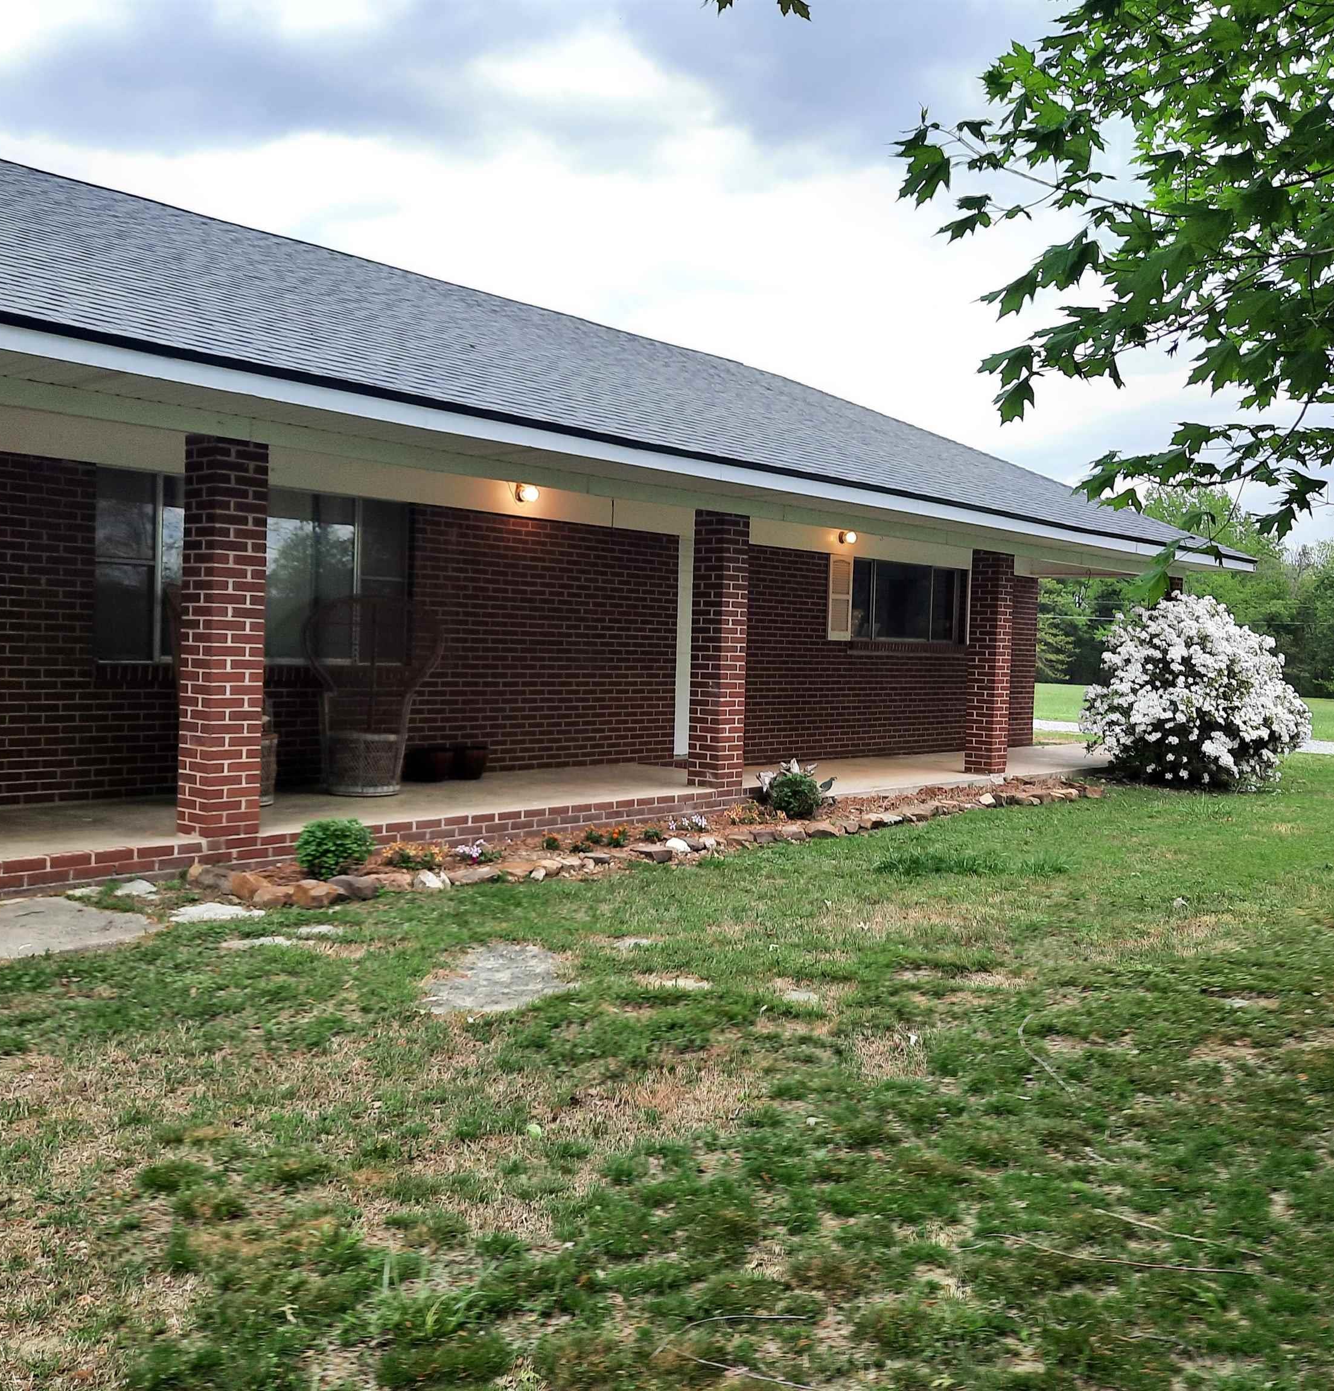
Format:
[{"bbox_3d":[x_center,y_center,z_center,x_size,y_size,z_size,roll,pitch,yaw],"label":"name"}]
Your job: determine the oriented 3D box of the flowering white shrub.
[{"bbox_3d":[5.676,-0.067,14.347,2.400,2.060,2.300,3,3,22],"label":"flowering white shrub"}]

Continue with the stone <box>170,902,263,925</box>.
[{"bbox_3d":[-2.074,1.009,6.046,0.360,0.050,0.390,3,3,33],"label":"stone"}]

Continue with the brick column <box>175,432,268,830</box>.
[{"bbox_3d":[-2.347,-0.308,7.086,0.301,2.096,0.301,4,3,41],"label":"brick column"}]

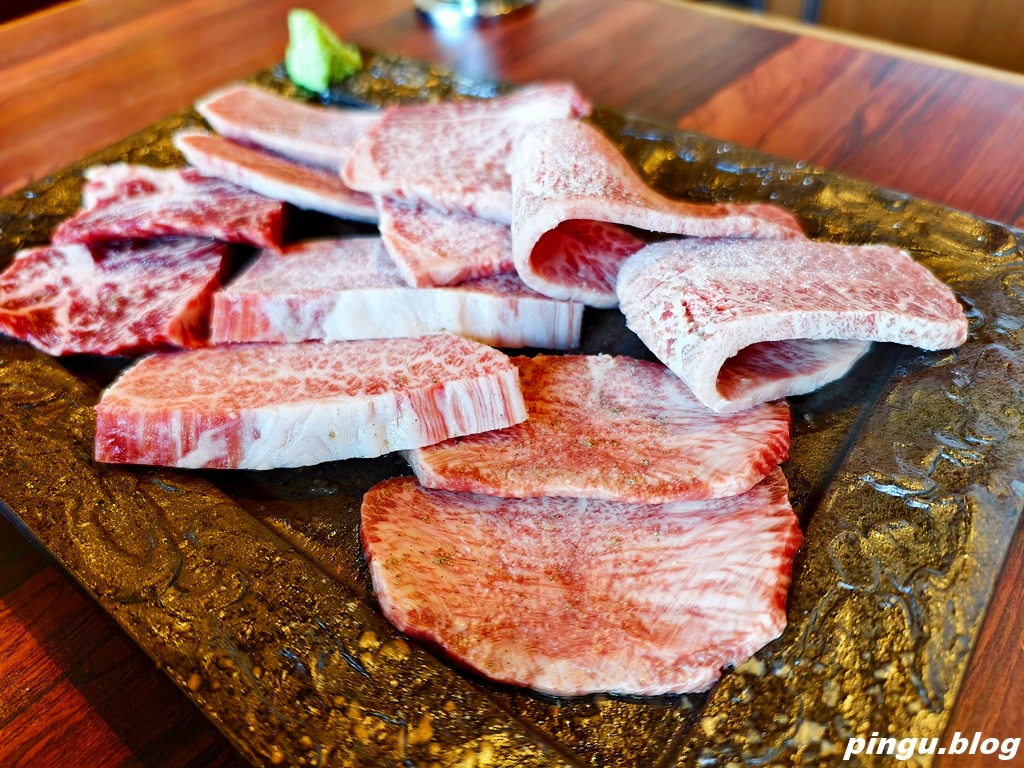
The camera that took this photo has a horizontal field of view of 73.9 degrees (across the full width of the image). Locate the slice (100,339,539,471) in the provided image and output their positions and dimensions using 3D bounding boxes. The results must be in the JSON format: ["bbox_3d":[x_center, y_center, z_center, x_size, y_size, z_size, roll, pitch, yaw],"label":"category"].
[{"bbox_3d":[-0.053,0.003,0.179,0.115,0.021,0.029,-4,48,5],"label":"slice"}]

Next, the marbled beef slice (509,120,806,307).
[{"bbox_3d":[0.047,-0.052,0.209,0.095,0.044,0.039,-6,48,-10],"label":"marbled beef slice"}]

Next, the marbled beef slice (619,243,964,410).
[{"bbox_3d":[0.074,-0.018,0.181,0.093,0.035,0.032,-7,48,-13],"label":"marbled beef slice"}]

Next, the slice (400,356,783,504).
[{"bbox_3d":[0.022,0.011,0.177,0.098,0.010,0.050,-2,42,2],"label":"slice"}]

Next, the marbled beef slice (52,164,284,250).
[{"bbox_3d":[-0.122,-0.063,0.247,0.083,0.019,0.048,1,48,5],"label":"marbled beef slice"}]

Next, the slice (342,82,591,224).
[{"bbox_3d":[-0.014,-0.077,0.233,0.083,0.025,0.076,4,48,7],"label":"slice"}]

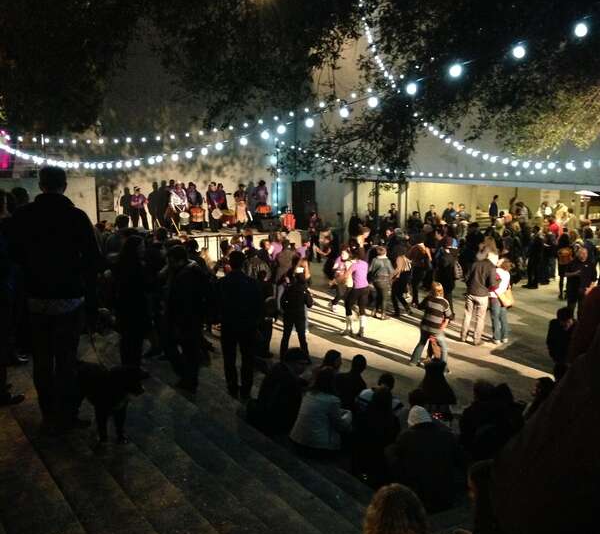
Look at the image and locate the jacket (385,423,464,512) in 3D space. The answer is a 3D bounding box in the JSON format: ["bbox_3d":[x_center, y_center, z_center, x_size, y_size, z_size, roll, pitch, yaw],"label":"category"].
[{"bbox_3d":[1.037,1.661,6.350,0.600,0.660,0.430,3,9,20],"label":"jacket"}]

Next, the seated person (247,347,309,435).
[{"bbox_3d":[-0.180,1.321,8.050,0.600,0.960,0.660,6,9,40],"label":"seated person"}]

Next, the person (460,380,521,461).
[{"bbox_3d":[2.173,1.762,8.700,0.650,0.980,0.700,2,8,15],"label":"person"}]

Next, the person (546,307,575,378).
[{"bbox_3d":[3.326,1.316,9.700,0.380,1.580,0.480,1,8,5],"label":"person"}]

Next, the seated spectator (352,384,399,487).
[{"bbox_3d":[0.690,1.478,6.800,0.480,0.940,0.660,4,8,32],"label":"seated spectator"}]

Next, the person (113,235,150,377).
[{"bbox_3d":[-2.010,0.477,9.100,0.500,1.680,0.420,2,8,18],"label":"person"}]

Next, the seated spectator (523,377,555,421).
[{"bbox_3d":[2.589,1.718,8.175,0.750,1.100,0.520,6,10,40],"label":"seated spectator"}]

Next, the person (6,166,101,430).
[{"bbox_3d":[-1.747,0.211,5.450,0.600,1.820,0.400,-1,8,-8],"label":"person"}]

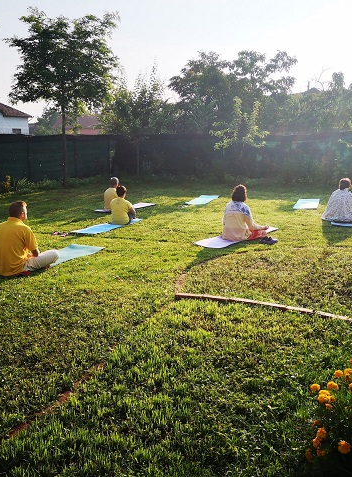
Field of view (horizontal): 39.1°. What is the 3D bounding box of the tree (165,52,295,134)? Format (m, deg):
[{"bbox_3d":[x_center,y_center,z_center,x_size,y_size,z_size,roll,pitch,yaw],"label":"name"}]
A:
[{"bbox_3d":[2.504,-6.224,24.252,6.100,5.900,5.400,-1,12,0],"label":"tree"}]

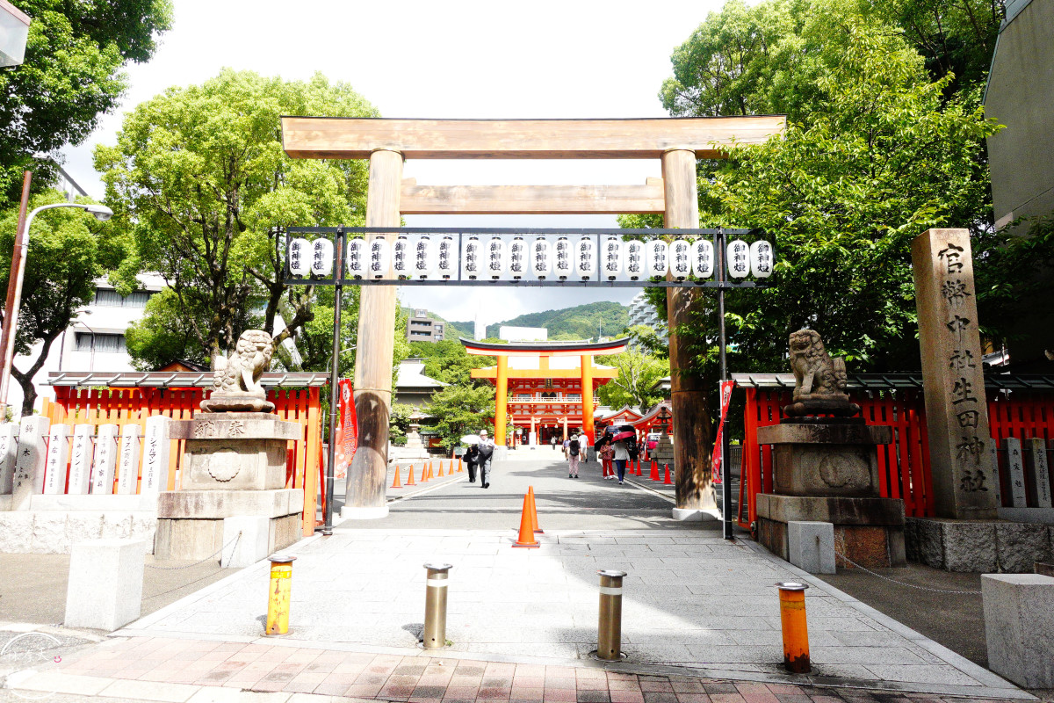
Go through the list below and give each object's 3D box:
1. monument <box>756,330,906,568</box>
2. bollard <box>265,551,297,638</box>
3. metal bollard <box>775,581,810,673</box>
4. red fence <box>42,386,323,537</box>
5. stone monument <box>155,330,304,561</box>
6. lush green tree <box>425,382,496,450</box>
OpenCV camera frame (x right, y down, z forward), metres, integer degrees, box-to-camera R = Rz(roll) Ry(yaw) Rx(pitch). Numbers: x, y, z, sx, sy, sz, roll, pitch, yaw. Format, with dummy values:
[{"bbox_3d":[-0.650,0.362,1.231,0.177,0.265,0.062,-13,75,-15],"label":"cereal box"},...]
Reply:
[{"bbox_3d":[4.045,1.234,9.641,1.477,3.102,1.303,0,-8,0],"label":"monument"},{"bbox_3d":[-1.942,1.911,5.515,0.229,0.564,0.229,0,-8,2],"label":"bollard"},{"bbox_3d":[1.807,1.853,4.711,0.217,0.546,0.217,0,-8,2],"label":"metal bollard"},{"bbox_3d":[-5.595,1.748,11.442,4.570,2.386,0.500,0,-8,0],"label":"red fence"},{"bbox_3d":[-3.962,1.208,9.652,1.510,3.039,1.070,0,-8,2],"label":"stone monument"},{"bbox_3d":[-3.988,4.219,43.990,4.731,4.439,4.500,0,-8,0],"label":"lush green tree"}]

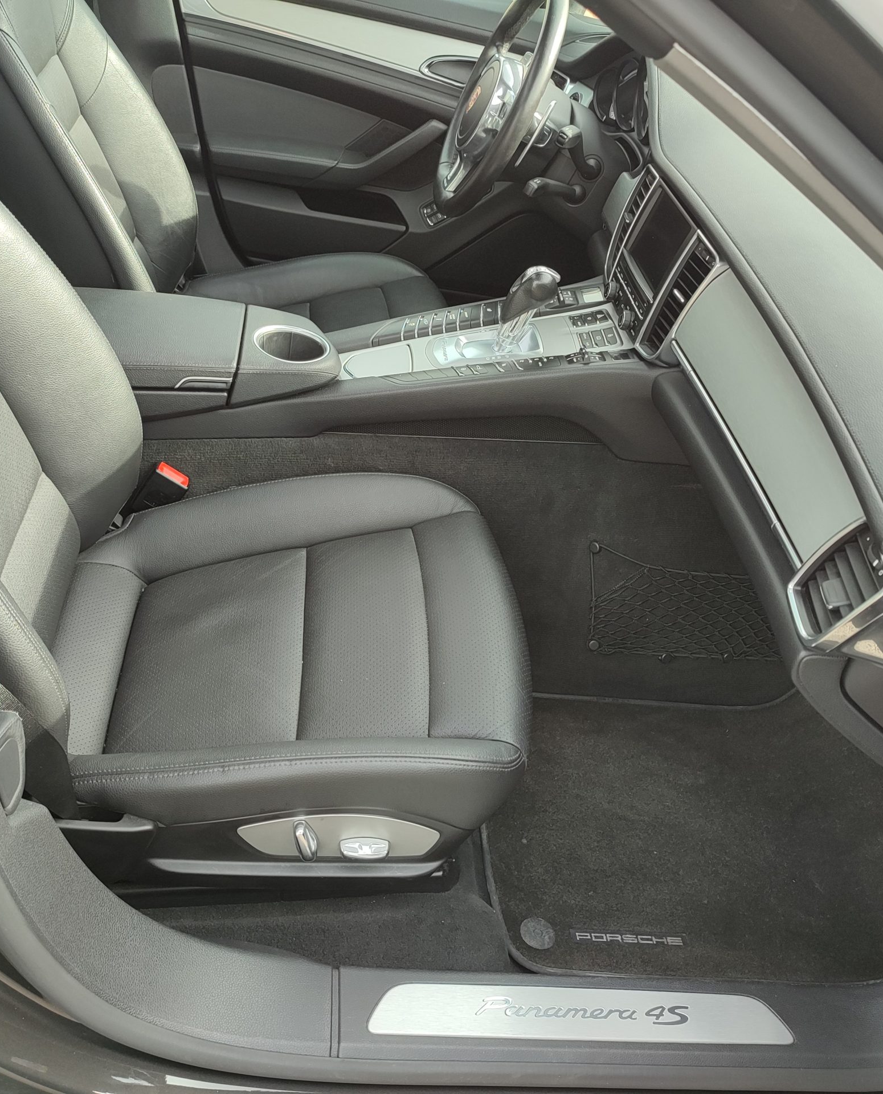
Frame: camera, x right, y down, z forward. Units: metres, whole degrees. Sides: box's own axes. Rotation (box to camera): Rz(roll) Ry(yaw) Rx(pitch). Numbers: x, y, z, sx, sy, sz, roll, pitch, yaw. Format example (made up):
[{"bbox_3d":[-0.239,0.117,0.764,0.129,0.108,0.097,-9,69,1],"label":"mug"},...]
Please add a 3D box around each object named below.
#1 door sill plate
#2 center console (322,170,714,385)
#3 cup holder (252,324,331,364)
[{"bbox_3d":[0.142,0.466,1.052,0.431,0.006,0.052,6,36,-9],"label":"door sill plate"},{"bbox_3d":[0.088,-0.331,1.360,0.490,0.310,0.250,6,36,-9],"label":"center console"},{"bbox_3d":[-0.195,-0.264,1.375,0.100,0.012,0.100,9,36,-11],"label":"cup holder"}]

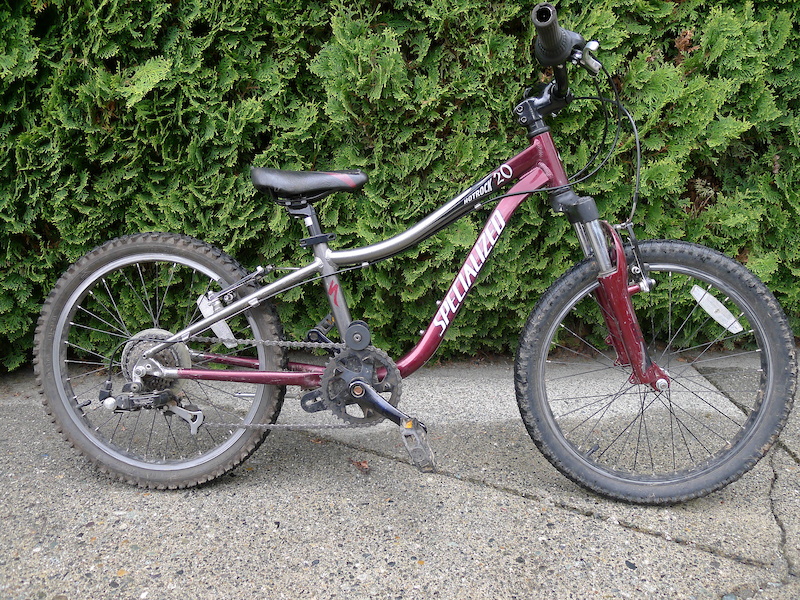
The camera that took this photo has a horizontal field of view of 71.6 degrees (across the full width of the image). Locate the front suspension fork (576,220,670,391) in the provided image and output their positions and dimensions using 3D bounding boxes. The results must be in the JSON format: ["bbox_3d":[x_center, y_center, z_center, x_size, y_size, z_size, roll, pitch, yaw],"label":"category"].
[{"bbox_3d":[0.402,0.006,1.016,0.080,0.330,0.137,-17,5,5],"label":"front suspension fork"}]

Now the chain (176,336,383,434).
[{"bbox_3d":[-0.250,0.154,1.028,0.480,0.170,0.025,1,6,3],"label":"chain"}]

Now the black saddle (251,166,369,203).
[{"bbox_3d":[-0.165,-0.209,1.021,0.217,0.066,0.145,1,6,3],"label":"black saddle"}]

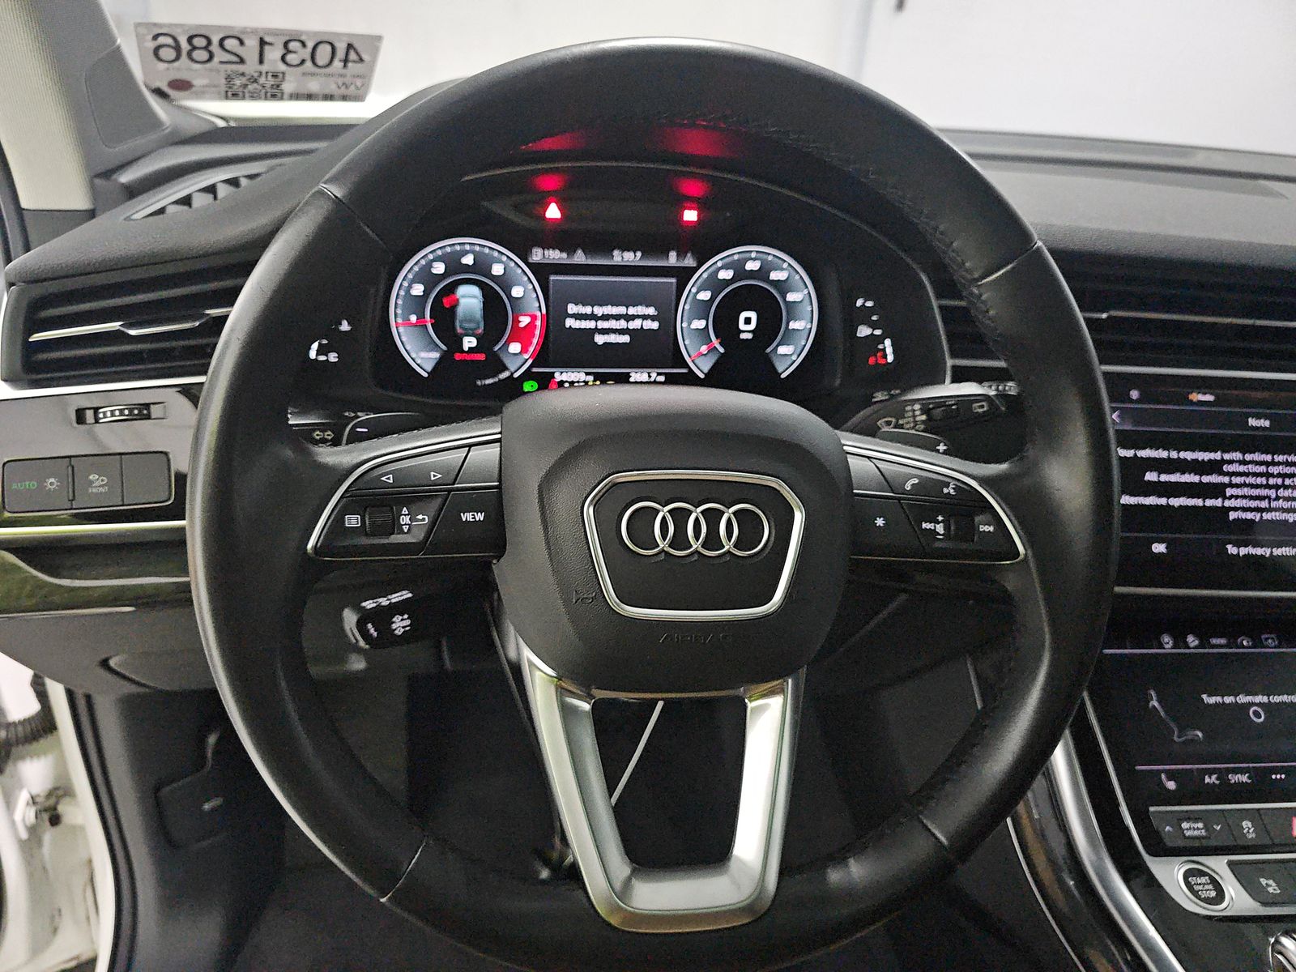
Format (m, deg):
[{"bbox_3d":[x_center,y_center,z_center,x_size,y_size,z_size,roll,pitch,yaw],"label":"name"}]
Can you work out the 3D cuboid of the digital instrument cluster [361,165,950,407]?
[{"bbox_3d":[-0.017,-0.121,0.554,0.420,0.150,0.080,-1,2,-10],"label":"digital instrument cluster"}]

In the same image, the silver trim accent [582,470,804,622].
[{"bbox_3d":[0.019,0.025,0.346,0.090,0.061,0.012,1,8,-10],"label":"silver trim accent"}]

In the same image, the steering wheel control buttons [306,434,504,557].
[{"bbox_3d":[-0.095,0.003,0.346,0.075,0.055,0.019,1,-14,-17],"label":"steering wheel control buttons"}]

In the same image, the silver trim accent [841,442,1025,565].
[{"bbox_3d":[0.125,0.006,0.385,0.080,0.054,0.021,2,-8,5],"label":"silver trim accent"}]

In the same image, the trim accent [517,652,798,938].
[{"bbox_3d":[0.013,0.128,0.367,0.124,0.036,0.110,1,71,-10],"label":"trim accent"}]

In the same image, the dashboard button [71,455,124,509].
[{"bbox_3d":[-0.295,-0.002,0.464,0.025,0.027,0.010,-4,2,-10],"label":"dashboard button"}]

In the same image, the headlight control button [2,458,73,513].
[{"bbox_3d":[-0.322,0.000,0.459,0.032,0.026,0.010,-4,2,-10],"label":"headlight control button"}]

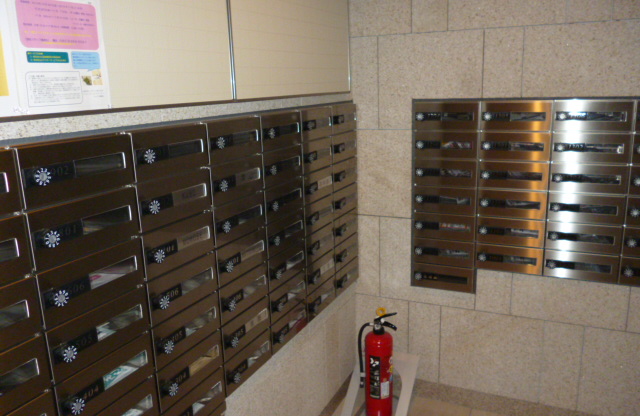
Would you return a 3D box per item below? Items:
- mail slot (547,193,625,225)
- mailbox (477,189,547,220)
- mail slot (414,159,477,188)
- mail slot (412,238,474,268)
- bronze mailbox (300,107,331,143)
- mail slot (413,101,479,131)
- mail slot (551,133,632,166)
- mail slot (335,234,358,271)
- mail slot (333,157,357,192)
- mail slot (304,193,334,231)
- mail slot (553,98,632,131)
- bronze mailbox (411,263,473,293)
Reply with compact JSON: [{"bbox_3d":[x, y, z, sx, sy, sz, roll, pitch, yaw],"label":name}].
[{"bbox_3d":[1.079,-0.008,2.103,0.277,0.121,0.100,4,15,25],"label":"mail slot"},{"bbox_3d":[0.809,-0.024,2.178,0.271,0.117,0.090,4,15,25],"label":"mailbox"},{"bbox_3d":[0.579,-0.170,2.313,0.269,0.118,0.160,4,15,25],"label":"mail slot"},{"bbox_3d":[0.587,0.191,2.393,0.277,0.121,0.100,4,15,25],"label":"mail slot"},{"bbox_3d":[-0.051,-0.323,2.034,0.090,0.117,0.271,4,15,25],"label":"bronze mailbox"},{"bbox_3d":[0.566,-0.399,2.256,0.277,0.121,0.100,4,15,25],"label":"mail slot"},{"bbox_3d":[1.071,-0.248,2.052,0.269,0.118,0.160,4,15,25],"label":"mail slot"},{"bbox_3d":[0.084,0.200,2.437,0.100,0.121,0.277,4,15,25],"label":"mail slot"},{"bbox_3d":[0.075,-0.149,2.329,0.090,0.117,0.271,4,15,25],"label":"mail slot"},{"bbox_3d":[-0.055,0.024,2.128,0.120,0.118,0.269,4,15,25],"label":"mail slot"},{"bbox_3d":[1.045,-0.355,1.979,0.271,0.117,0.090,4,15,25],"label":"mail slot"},{"bbox_3d":[0.574,0.306,2.376,0.271,0.117,0.090,4,15,25],"label":"bronze mailbox"}]

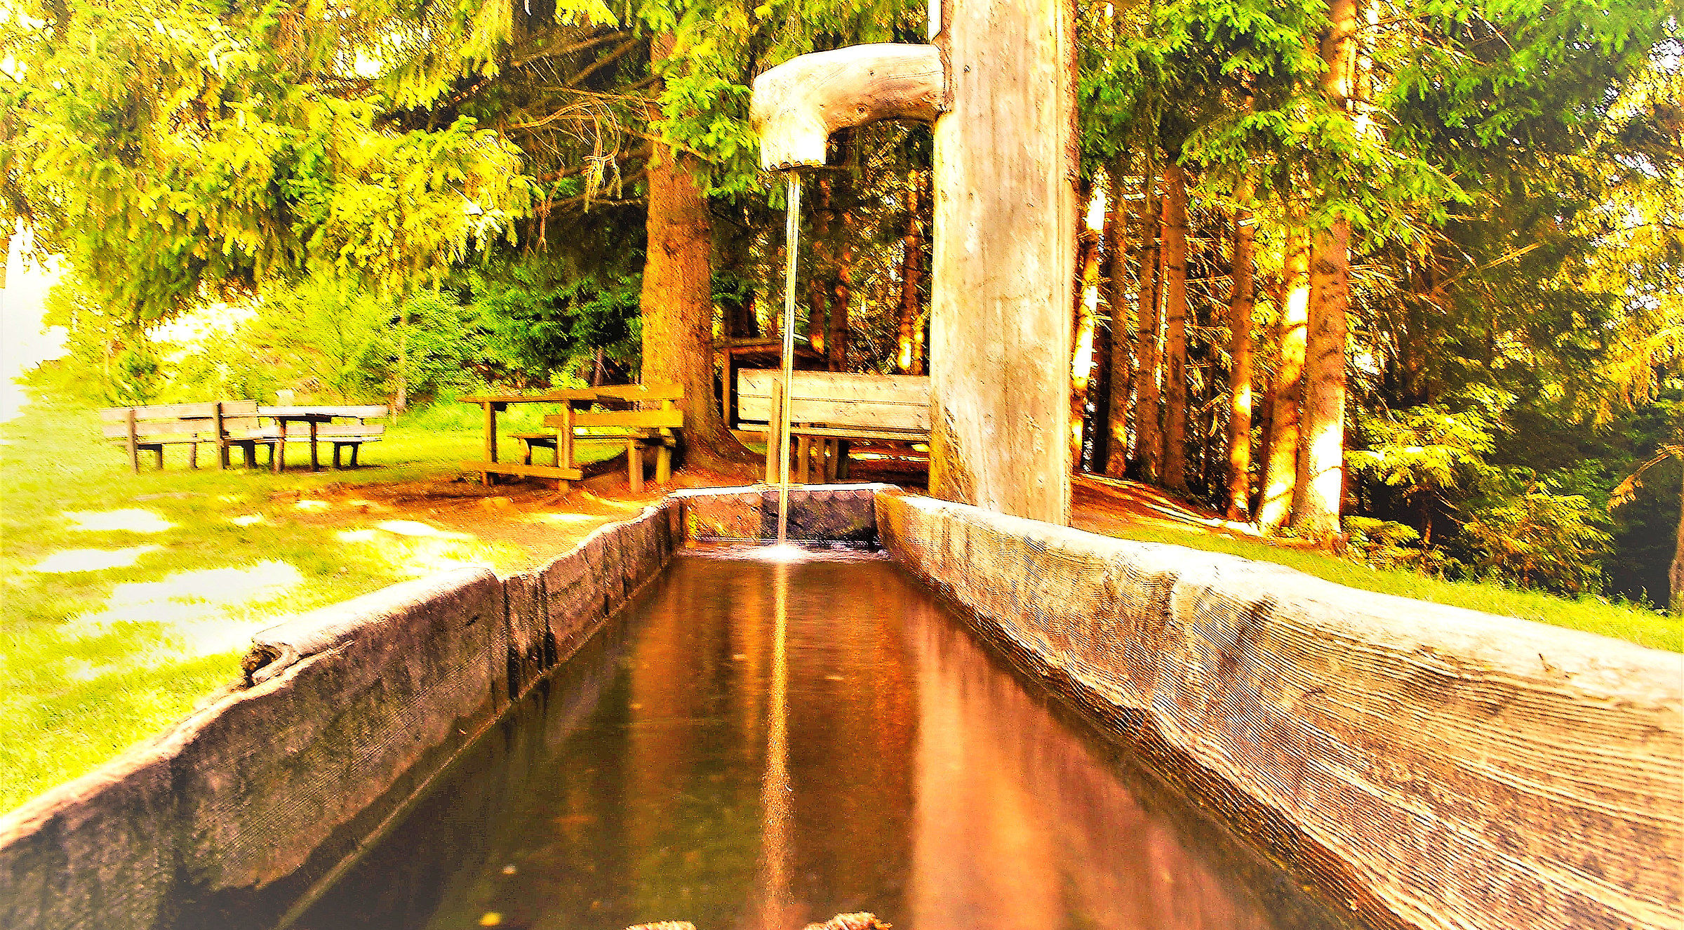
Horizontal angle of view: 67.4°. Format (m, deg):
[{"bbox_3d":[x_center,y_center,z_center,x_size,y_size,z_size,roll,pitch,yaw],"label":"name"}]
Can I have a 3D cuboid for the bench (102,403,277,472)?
[{"bbox_3d":[-8.130,-0.320,15.840,2.400,0.860,0.570,1,1,18],"label":"bench"}]

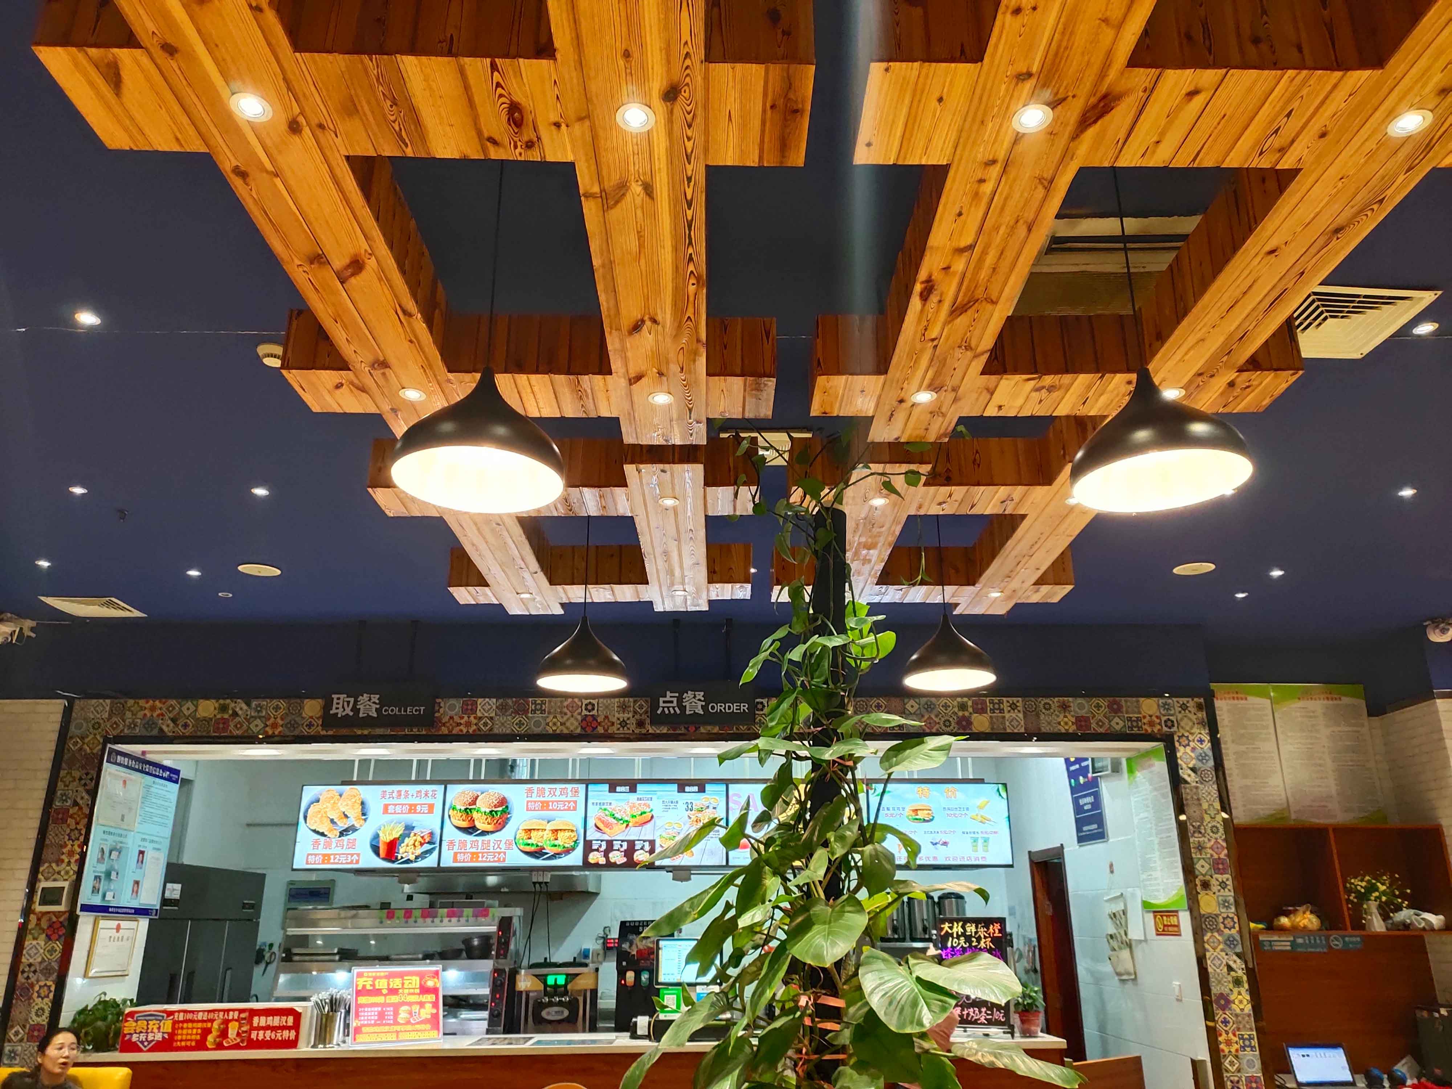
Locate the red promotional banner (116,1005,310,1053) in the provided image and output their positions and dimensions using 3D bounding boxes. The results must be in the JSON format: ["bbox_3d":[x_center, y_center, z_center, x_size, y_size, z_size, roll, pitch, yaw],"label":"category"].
[{"bbox_3d":[-2.583,2.443,4.863,0.850,0.200,0.030,3,-21,-7],"label":"red promotional banner"}]

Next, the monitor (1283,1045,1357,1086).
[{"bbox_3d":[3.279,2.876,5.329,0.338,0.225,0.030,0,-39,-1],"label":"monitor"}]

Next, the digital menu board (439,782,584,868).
[{"bbox_3d":[-1.427,1.898,6.495,0.966,0.560,0.060,0,-20,0],"label":"digital menu board"}]

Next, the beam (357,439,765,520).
[{"bbox_3d":[-0.593,-0.250,3.658,1.420,0.205,0.260,0,-21,-1],"label":"beam"}]

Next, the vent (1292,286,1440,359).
[{"bbox_3d":[1.815,-0.636,2.860,0.385,0.035,0.375,0,-21,-1],"label":"vent"}]

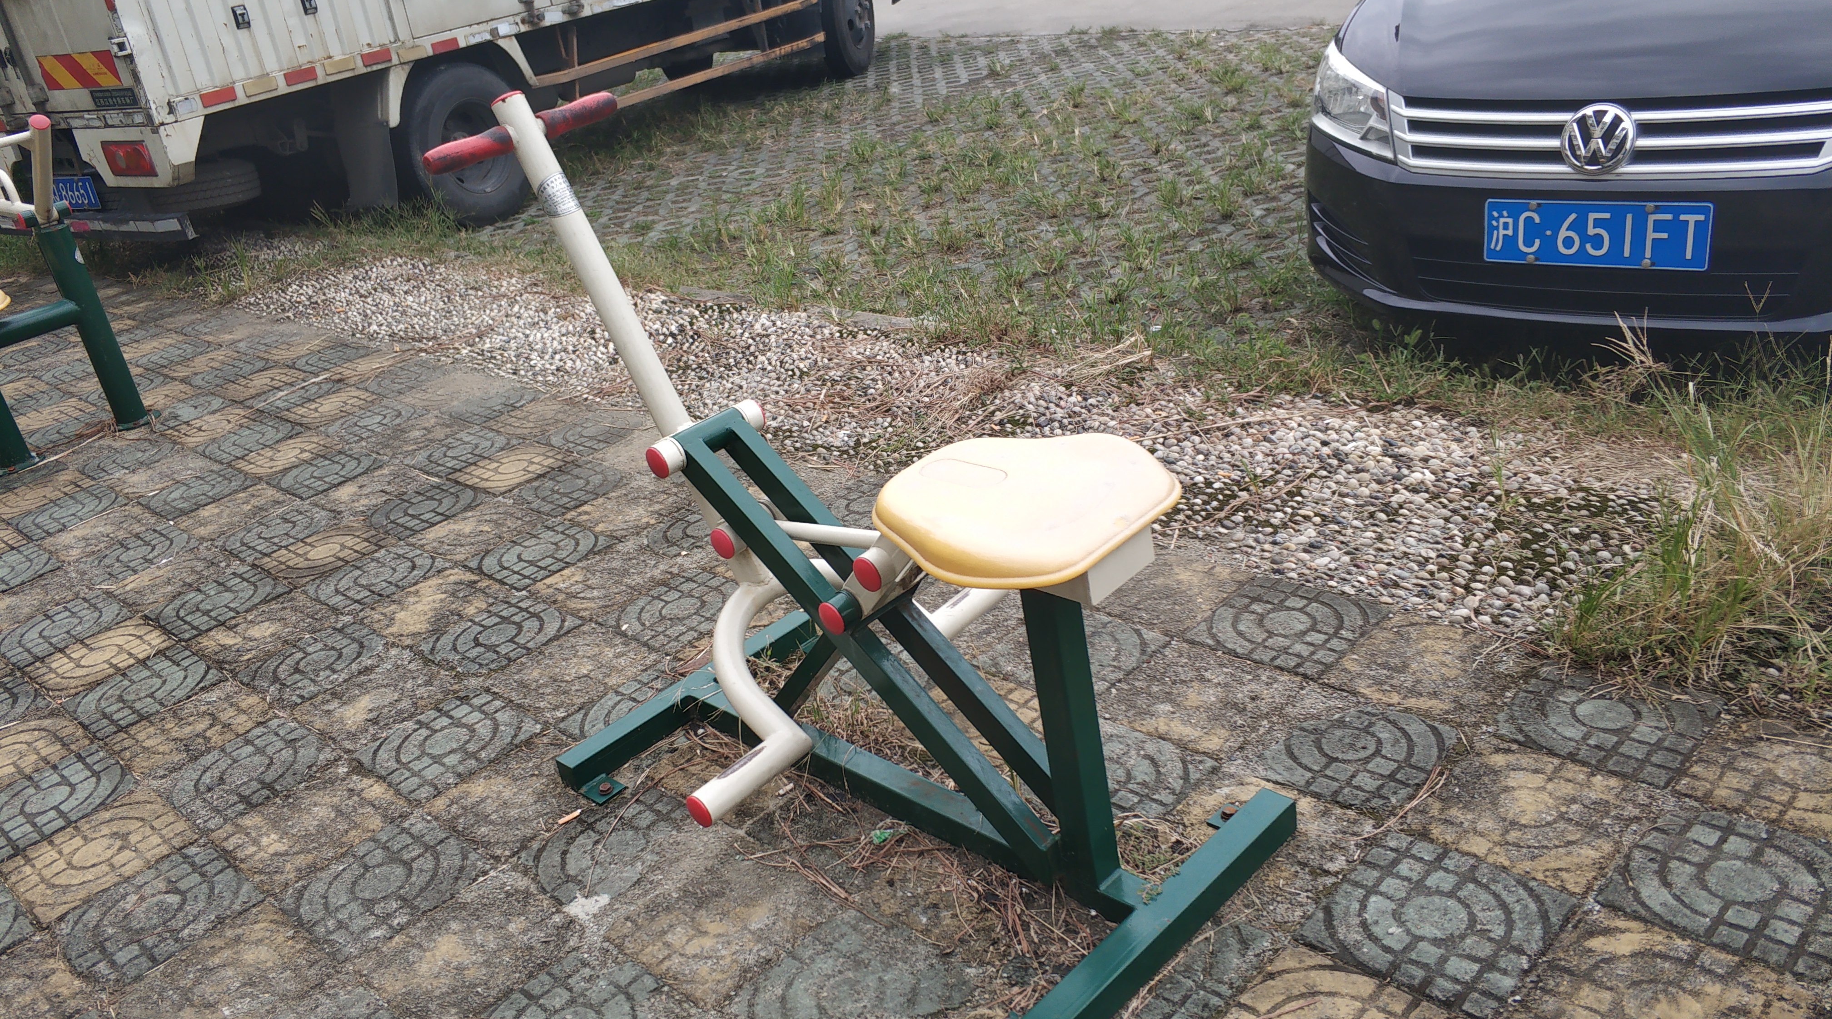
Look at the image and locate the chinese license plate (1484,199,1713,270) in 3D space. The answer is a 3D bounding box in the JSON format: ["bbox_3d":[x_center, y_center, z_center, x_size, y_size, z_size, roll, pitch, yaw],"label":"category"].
[{"bbox_3d":[1.432,-0.582,3.019,0.440,0.140,0.012,10,31,34],"label":"chinese license plate"}]

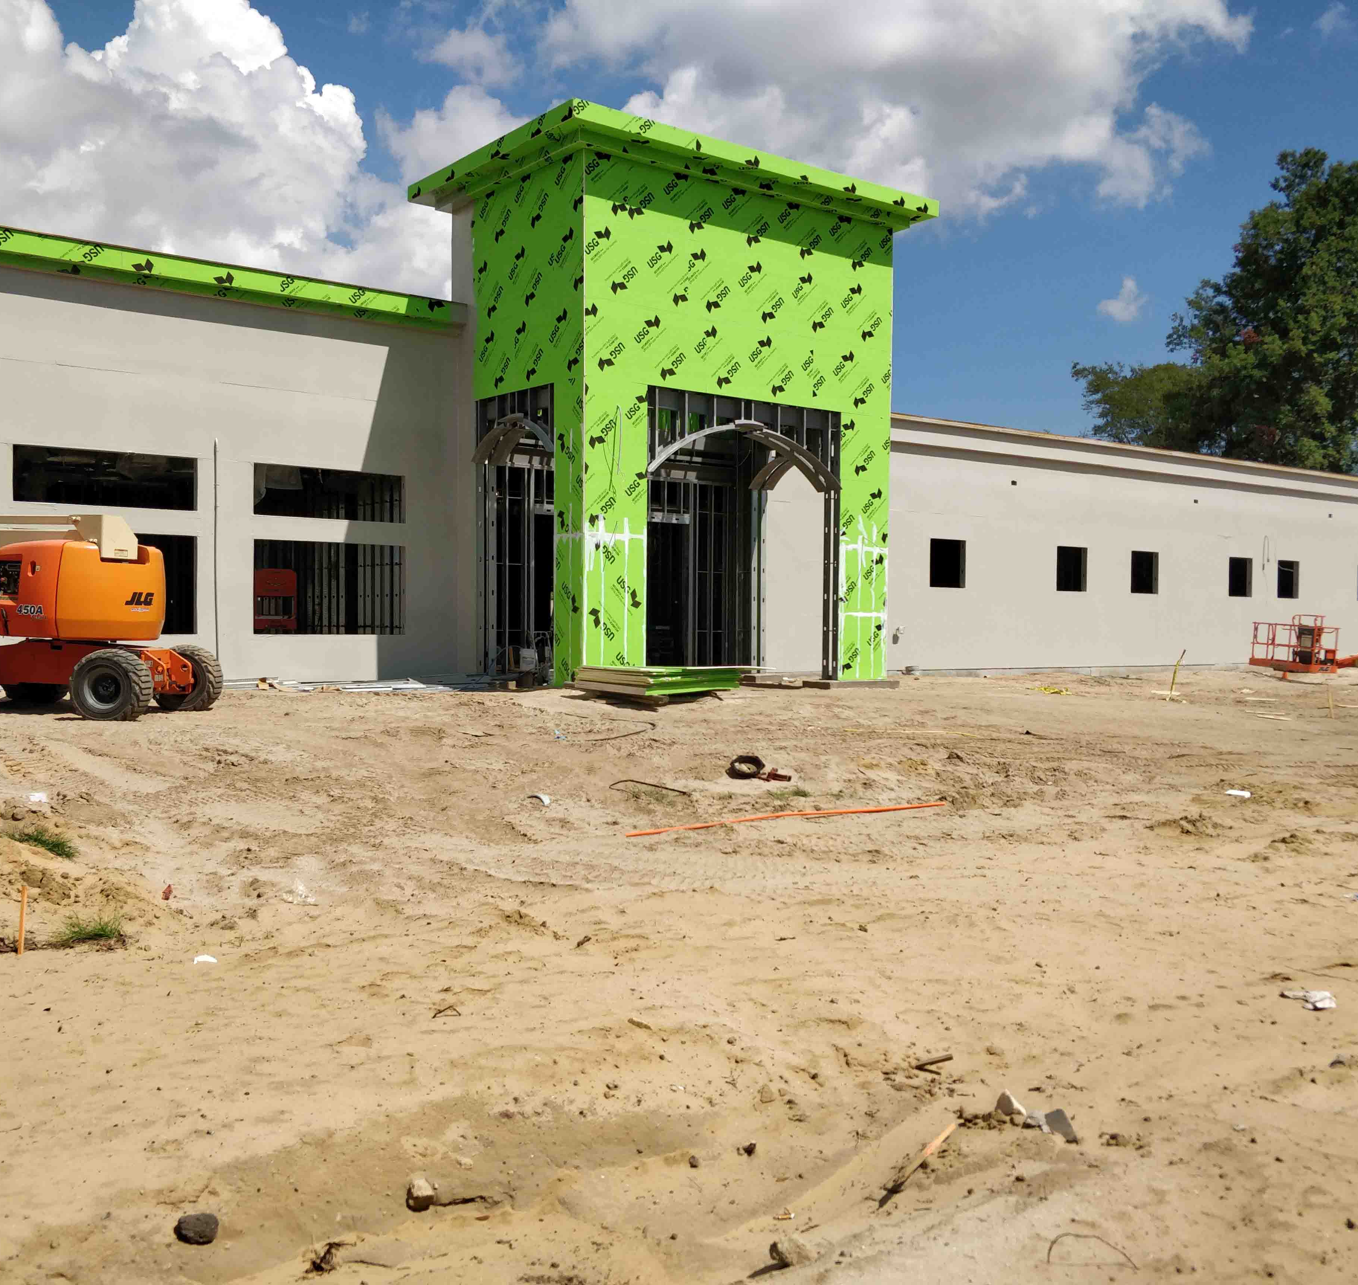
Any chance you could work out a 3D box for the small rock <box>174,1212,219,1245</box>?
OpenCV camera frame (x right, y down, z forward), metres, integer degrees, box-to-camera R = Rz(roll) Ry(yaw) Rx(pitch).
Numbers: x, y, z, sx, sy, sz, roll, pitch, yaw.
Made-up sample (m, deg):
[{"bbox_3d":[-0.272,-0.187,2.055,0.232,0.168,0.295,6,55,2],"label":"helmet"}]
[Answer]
[{"bbox_3d":[-1.168,1.423,2.883,0.103,0.050,0.068,0,1,-22],"label":"small rock"}]

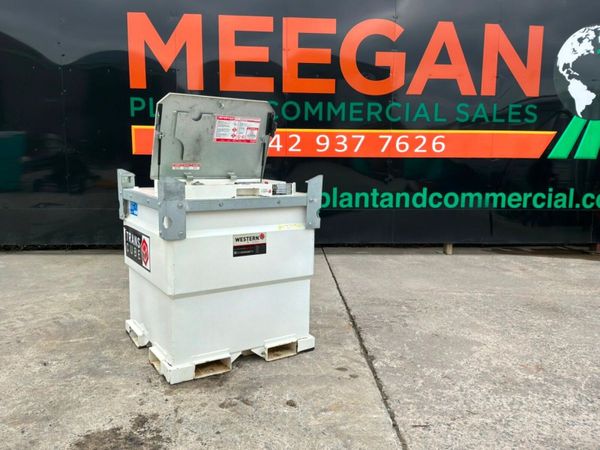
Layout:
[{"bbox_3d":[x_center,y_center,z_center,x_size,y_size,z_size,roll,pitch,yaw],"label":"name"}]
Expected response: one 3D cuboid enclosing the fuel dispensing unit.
[{"bbox_3d":[-0.636,-0.013,3.687,1.153,1.847,1.147,-4,9,-34],"label":"fuel dispensing unit"}]

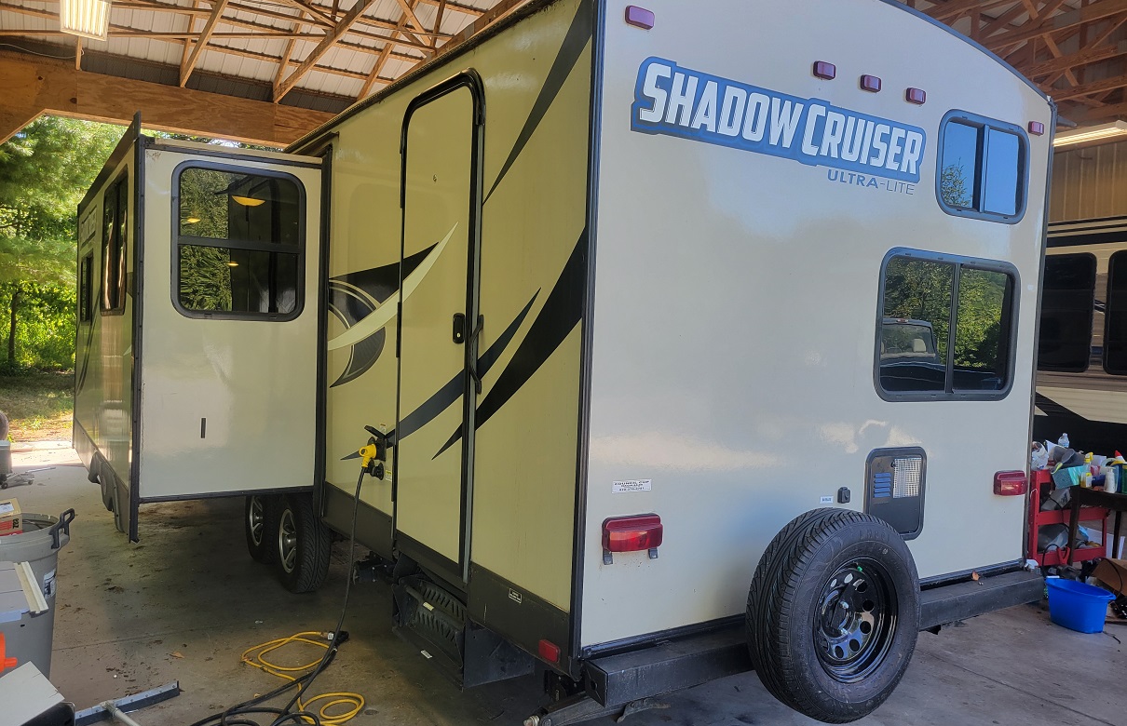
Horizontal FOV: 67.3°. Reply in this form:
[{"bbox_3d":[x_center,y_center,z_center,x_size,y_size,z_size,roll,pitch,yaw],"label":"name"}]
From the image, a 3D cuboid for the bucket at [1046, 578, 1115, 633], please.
[{"bbox_3d":[3.276,1.557,5.363,0.250,0.245,0.360,1,2,-33],"label":"bucket"}]

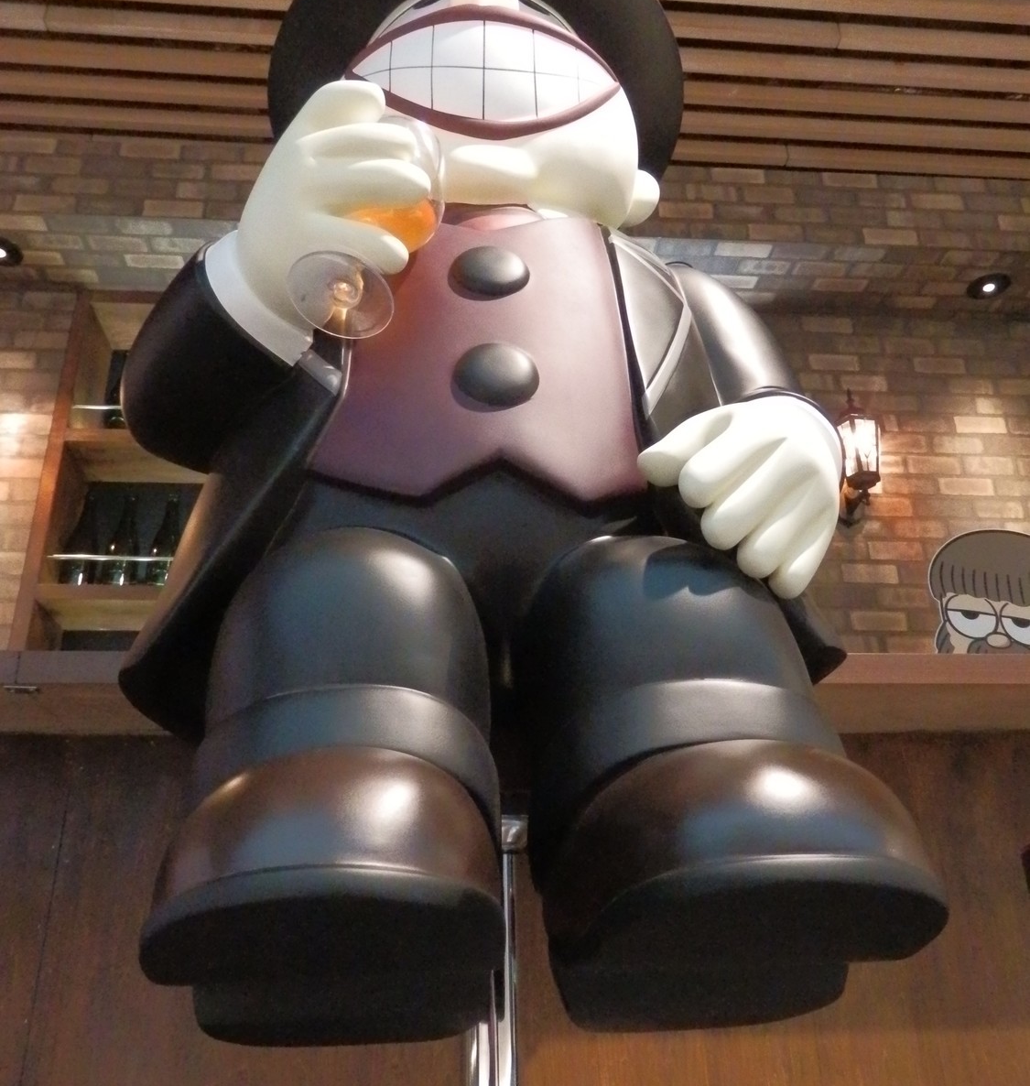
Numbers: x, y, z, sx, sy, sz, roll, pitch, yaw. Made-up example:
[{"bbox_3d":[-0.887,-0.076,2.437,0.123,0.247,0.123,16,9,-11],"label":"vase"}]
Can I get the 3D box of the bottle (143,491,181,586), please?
[{"bbox_3d":[-0.904,0.011,2.574,0.086,0.310,0.086,-1,-21,4],"label":"bottle"}]

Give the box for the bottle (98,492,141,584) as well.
[{"bbox_3d":[-1.015,0.011,2.574,0.086,0.310,0.086,-1,-21,4],"label":"bottle"}]

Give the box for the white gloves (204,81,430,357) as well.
[{"bbox_3d":[-0.154,-0.249,0.769,0.170,0.170,0.150,1,-32,-5],"label":"white gloves"}]

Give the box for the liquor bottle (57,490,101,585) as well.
[{"bbox_3d":[-1.121,0.011,2.574,0.086,0.310,0.086,-1,-21,4],"label":"liquor bottle"}]

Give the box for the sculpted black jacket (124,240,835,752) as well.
[{"bbox_3d":[-0.035,-0.077,0.993,0.740,0.540,0.440,1,-32,-5],"label":"sculpted black jacket"}]

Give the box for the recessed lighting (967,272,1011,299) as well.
[{"bbox_3d":[1.270,-0.689,2.660,0.118,0.040,0.118,-1,-21,4],"label":"recessed lighting"}]

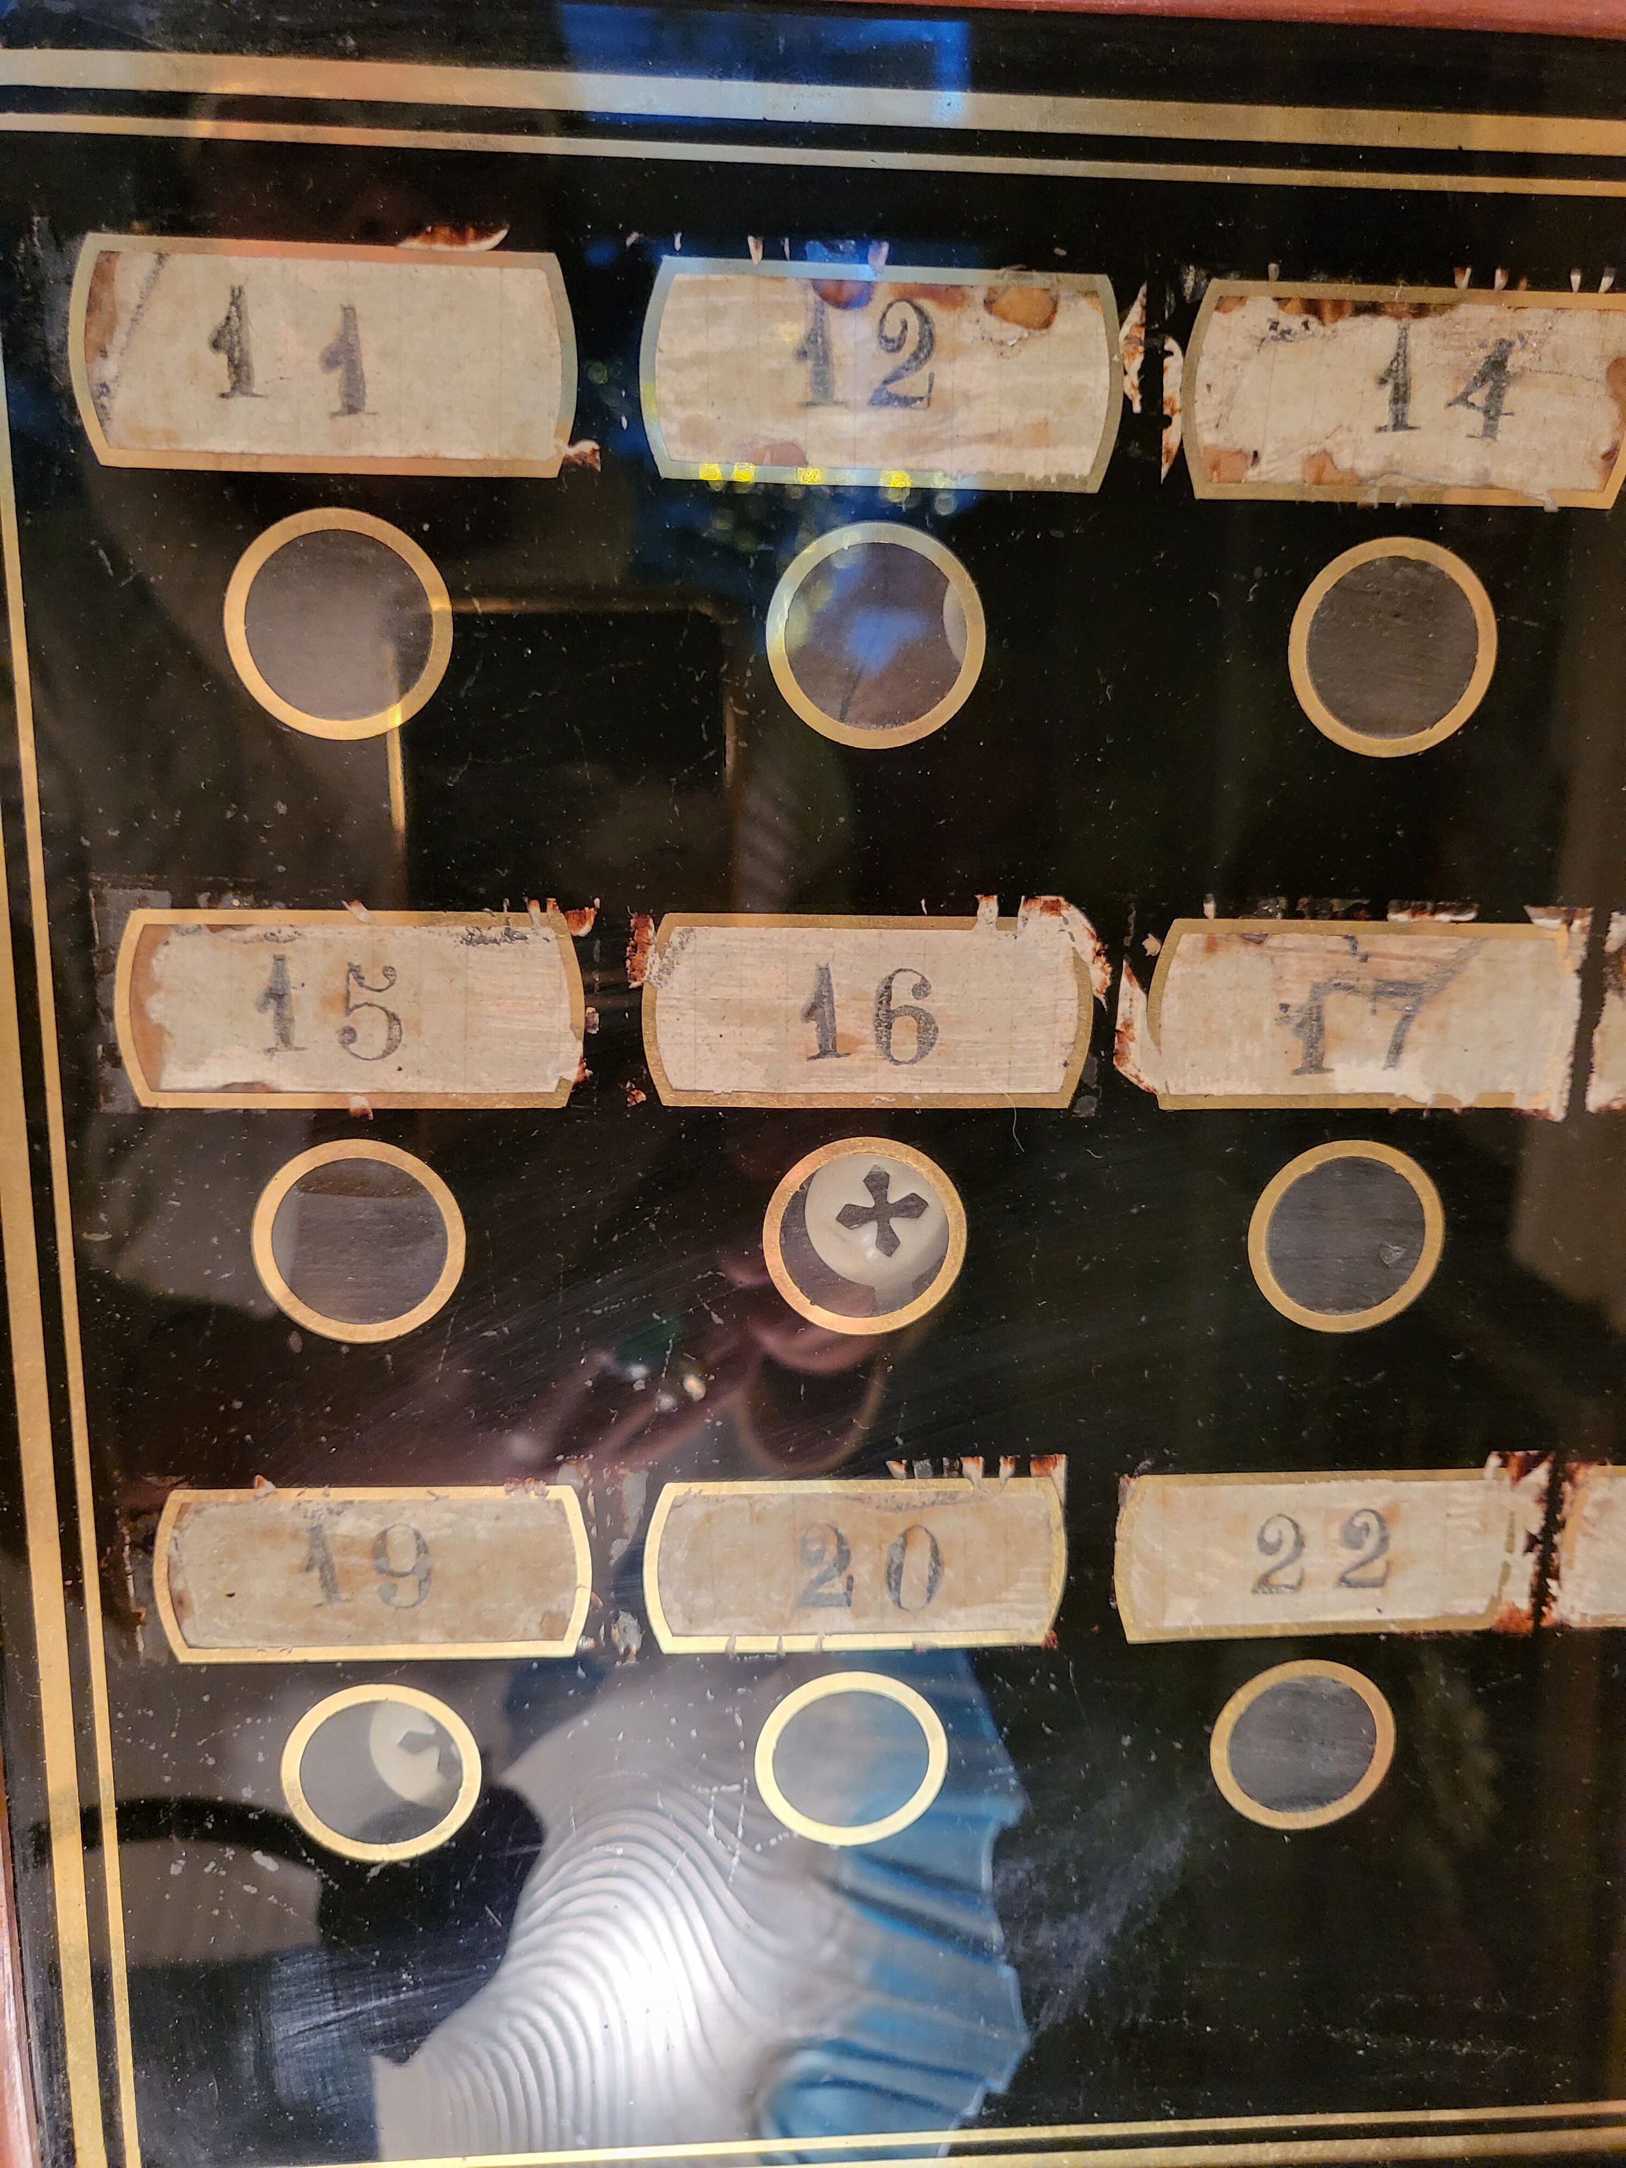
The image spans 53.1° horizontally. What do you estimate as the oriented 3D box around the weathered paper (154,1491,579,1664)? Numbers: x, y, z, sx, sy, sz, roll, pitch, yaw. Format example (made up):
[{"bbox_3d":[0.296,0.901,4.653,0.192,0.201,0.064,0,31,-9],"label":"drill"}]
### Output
[{"bbox_3d":[-0.054,0.060,0.200,0.053,0.023,0.003,0,11,-4],"label":"weathered paper"}]

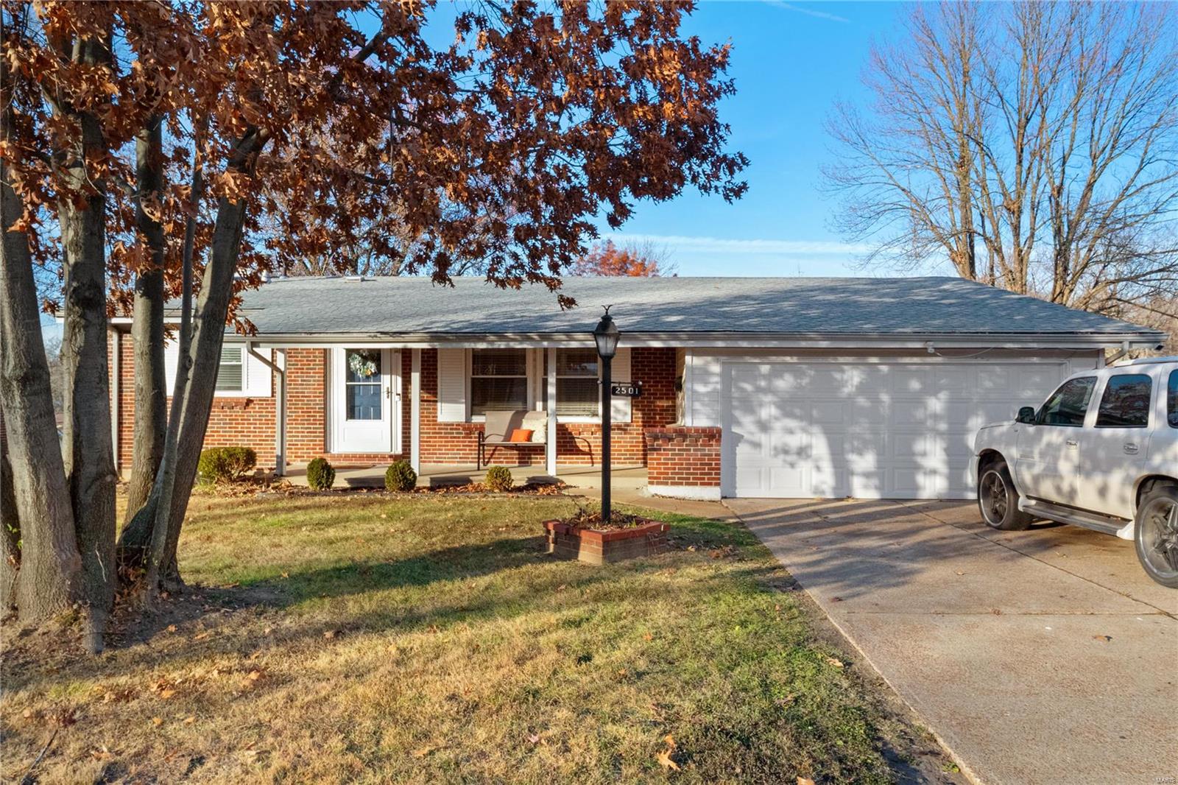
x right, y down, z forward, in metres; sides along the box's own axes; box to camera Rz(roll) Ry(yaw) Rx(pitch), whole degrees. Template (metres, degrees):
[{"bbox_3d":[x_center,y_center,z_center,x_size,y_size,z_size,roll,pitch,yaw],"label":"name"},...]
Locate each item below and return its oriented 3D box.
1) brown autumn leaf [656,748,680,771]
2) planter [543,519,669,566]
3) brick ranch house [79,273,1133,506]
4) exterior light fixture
[{"bbox_3d":[0.338,1.555,3.620,0.105,0.040,0.130,0,0,0],"label":"brown autumn leaf"},{"bbox_3d":[0.167,1.430,8.330,0.870,0.285,0.940,0,0,-39],"label":"planter"},{"bbox_3d":[-0.470,-0.470,17.400,16.700,4.050,11.700,0,0,2],"label":"brick ranch house"},{"bbox_3d":[0.172,0.225,8.330,0.270,2.140,0.270,0,0,0],"label":"exterior light fixture"}]

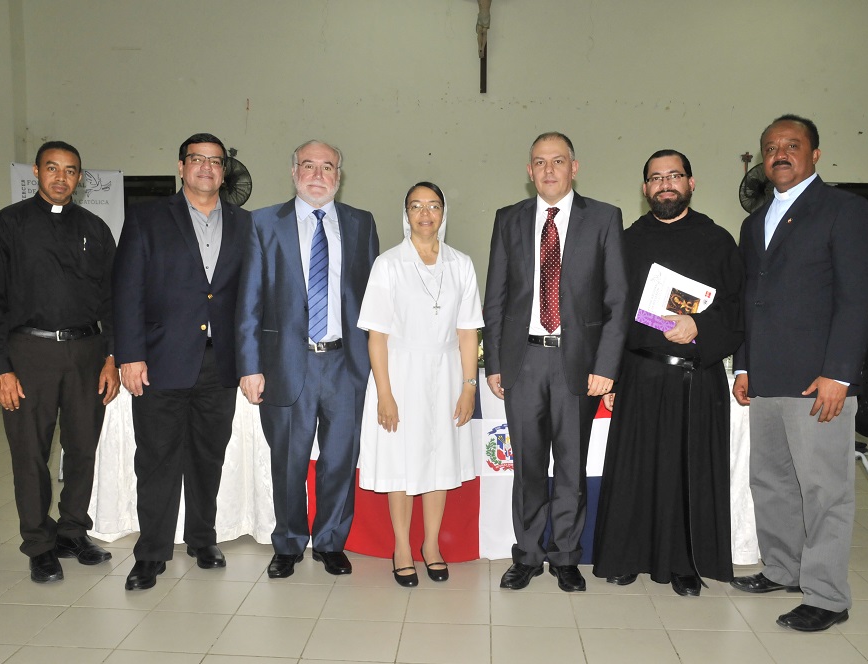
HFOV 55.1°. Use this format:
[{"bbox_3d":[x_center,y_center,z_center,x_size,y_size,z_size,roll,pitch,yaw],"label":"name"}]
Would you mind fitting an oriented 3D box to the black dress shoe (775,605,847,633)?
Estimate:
[{"bbox_3d":[1.351,0.974,2.952,0.312,0.105,0.110,-2,6,-26],"label":"black dress shoe"}]

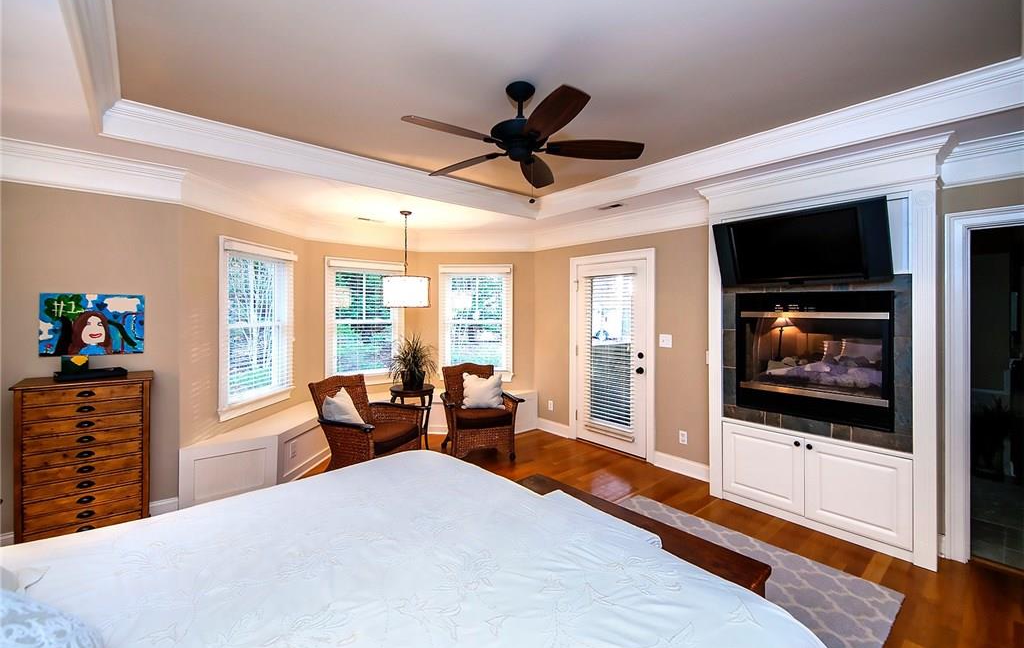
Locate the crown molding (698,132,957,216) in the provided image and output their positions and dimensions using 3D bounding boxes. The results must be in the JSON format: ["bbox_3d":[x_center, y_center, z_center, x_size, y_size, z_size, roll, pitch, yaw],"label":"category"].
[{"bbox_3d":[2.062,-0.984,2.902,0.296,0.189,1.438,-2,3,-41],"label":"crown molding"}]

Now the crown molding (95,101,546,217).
[{"bbox_3d":[-0.984,-1.186,3.383,3.407,0.199,0.122,-2,3,-41],"label":"crown molding"}]

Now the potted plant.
[{"bbox_3d":[-1.121,0.423,4.712,0.551,0.612,0.551,0,2,0],"label":"potted plant"}]

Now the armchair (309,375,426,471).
[{"bbox_3d":[-1.267,0.959,3.725,0.785,0.908,0.775,1,2,21],"label":"armchair"}]

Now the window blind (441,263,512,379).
[{"bbox_3d":[-0.469,-0.044,5.338,0.933,1.397,0.082,0,2,4],"label":"window blind"}]

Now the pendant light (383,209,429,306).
[{"bbox_3d":[-1.063,-0.628,4.172,0.474,0.979,0.474,0,2,0],"label":"pendant light"}]

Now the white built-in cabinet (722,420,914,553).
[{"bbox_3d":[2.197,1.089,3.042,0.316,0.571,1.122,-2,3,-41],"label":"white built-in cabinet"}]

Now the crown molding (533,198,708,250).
[{"bbox_3d":[1.034,-1.020,4.481,0.112,0.230,2.285,-2,3,-41],"label":"crown molding"}]

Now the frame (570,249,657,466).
[{"bbox_3d":[1.077,0.310,4.525,0.122,2.152,1.091,-2,3,-41],"label":"frame"}]

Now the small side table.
[{"bbox_3d":[-1.137,1.049,4.733,0.510,0.653,0.510,0,2,0],"label":"small side table"}]

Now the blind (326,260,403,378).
[{"bbox_3d":[-1.698,-0.034,4.916,0.928,1.387,0.082,-2,3,-41],"label":"blind"}]

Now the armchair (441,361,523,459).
[{"bbox_3d":[-0.359,0.930,4.505,0.775,0.908,0.785,-1,2,-16],"label":"armchair"}]

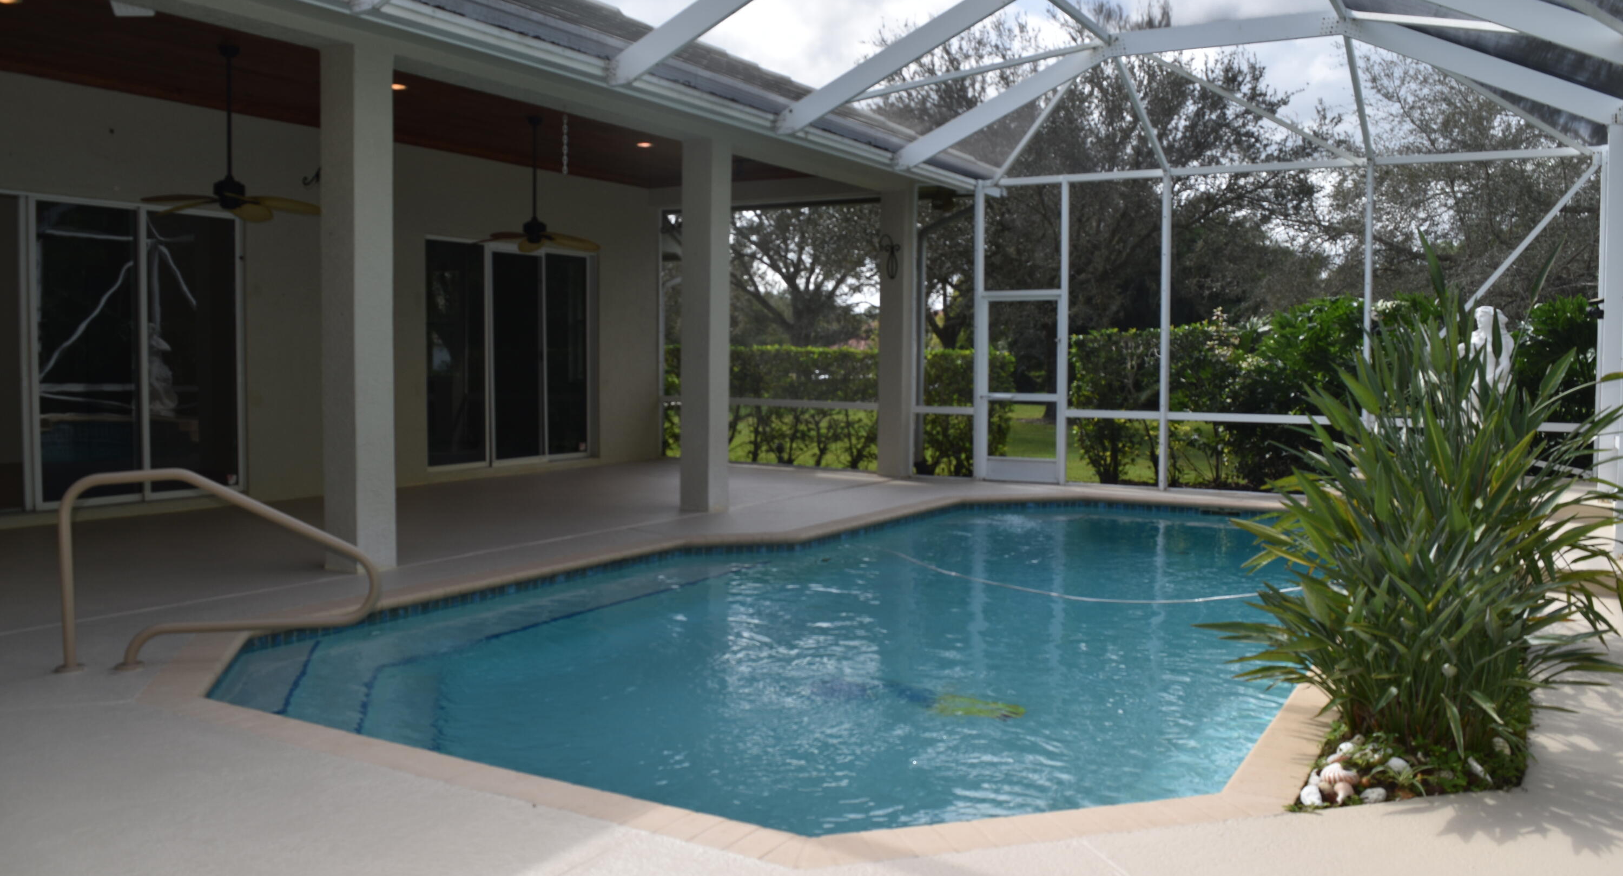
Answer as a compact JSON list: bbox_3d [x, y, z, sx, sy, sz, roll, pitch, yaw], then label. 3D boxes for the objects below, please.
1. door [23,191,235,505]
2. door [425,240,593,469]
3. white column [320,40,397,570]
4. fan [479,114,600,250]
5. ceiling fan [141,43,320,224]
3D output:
[{"bbox_3d":[-5.550,-0.690,10.100,0.120,2.421,1.870,3,4,31],"label":"door"},{"bbox_3d":[-3.314,-0.924,13.771,0.120,2.453,2.635,3,4,31],"label":"door"},{"bbox_3d":[-2.801,-0.801,7.532,0.305,3.220,0.305,3,4,31],"label":"white column"},{"bbox_3d":[-2.482,-2.253,10.931,1.300,1.257,1.300,3,4,31],"label":"fan"},{"bbox_3d":[-4.005,-2.073,8.384,1.300,1.248,1.300,3,4,31],"label":"ceiling fan"}]

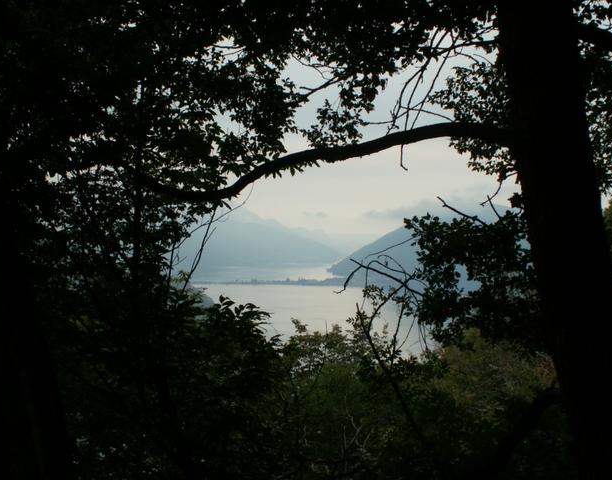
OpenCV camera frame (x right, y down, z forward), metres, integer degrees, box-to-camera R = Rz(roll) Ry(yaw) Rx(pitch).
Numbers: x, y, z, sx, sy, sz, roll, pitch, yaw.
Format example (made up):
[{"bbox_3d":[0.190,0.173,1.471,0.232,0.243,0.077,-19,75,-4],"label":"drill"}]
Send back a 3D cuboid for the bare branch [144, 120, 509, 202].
[{"bbox_3d":[0.119,-0.443,6.000,2.150,0.480,0.420,0,2,0],"label":"bare branch"}]

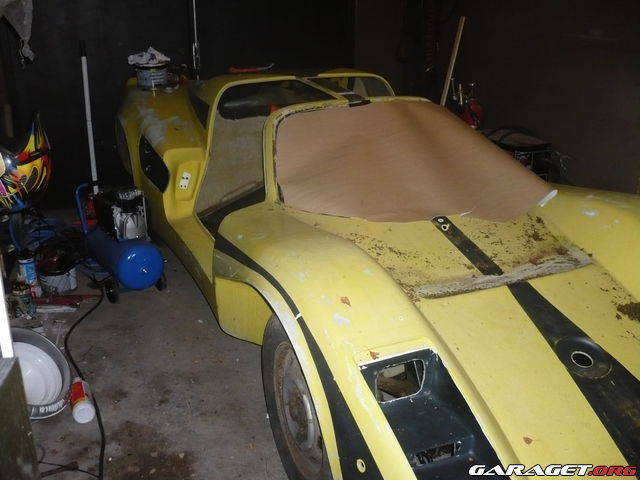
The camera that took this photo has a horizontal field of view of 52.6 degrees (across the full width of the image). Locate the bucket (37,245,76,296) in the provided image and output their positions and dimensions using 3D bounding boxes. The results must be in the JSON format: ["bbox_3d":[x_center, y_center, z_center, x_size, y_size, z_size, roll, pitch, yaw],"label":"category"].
[{"bbox_3d":[-1.533,0.178,3.767,0.215,0.220,0.215,-6,18,-19],"label":"bucket"}]

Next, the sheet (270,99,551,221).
[{"bbox_3d":[0.338,-0.310,2.606,1.070,0.137,0.815,-8,50,-24],"label":"sheet"}]

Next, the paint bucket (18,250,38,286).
[{"bbox_3d":[-1.734,0.166,3.841,0.090,0.200,0.090,-6,18,-19],"label":"paint bucket"}]

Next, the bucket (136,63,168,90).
[{"bbox_3d":[-1.113,-1.076,4.300,0.200,0.160,0.200,-8,19,-24],"label":"bucket"}]

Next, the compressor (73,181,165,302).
[{"bbox_3d":[-1.182,-0.007,3.790,0.290,0.560,0.640,-12,21,-34],"label":"compressor"}]

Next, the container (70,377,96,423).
[{"bbox_3d":[-0.940,0.621,2.552,0.084,0.084,0.240,-7,18,-22],"label":"container"}]

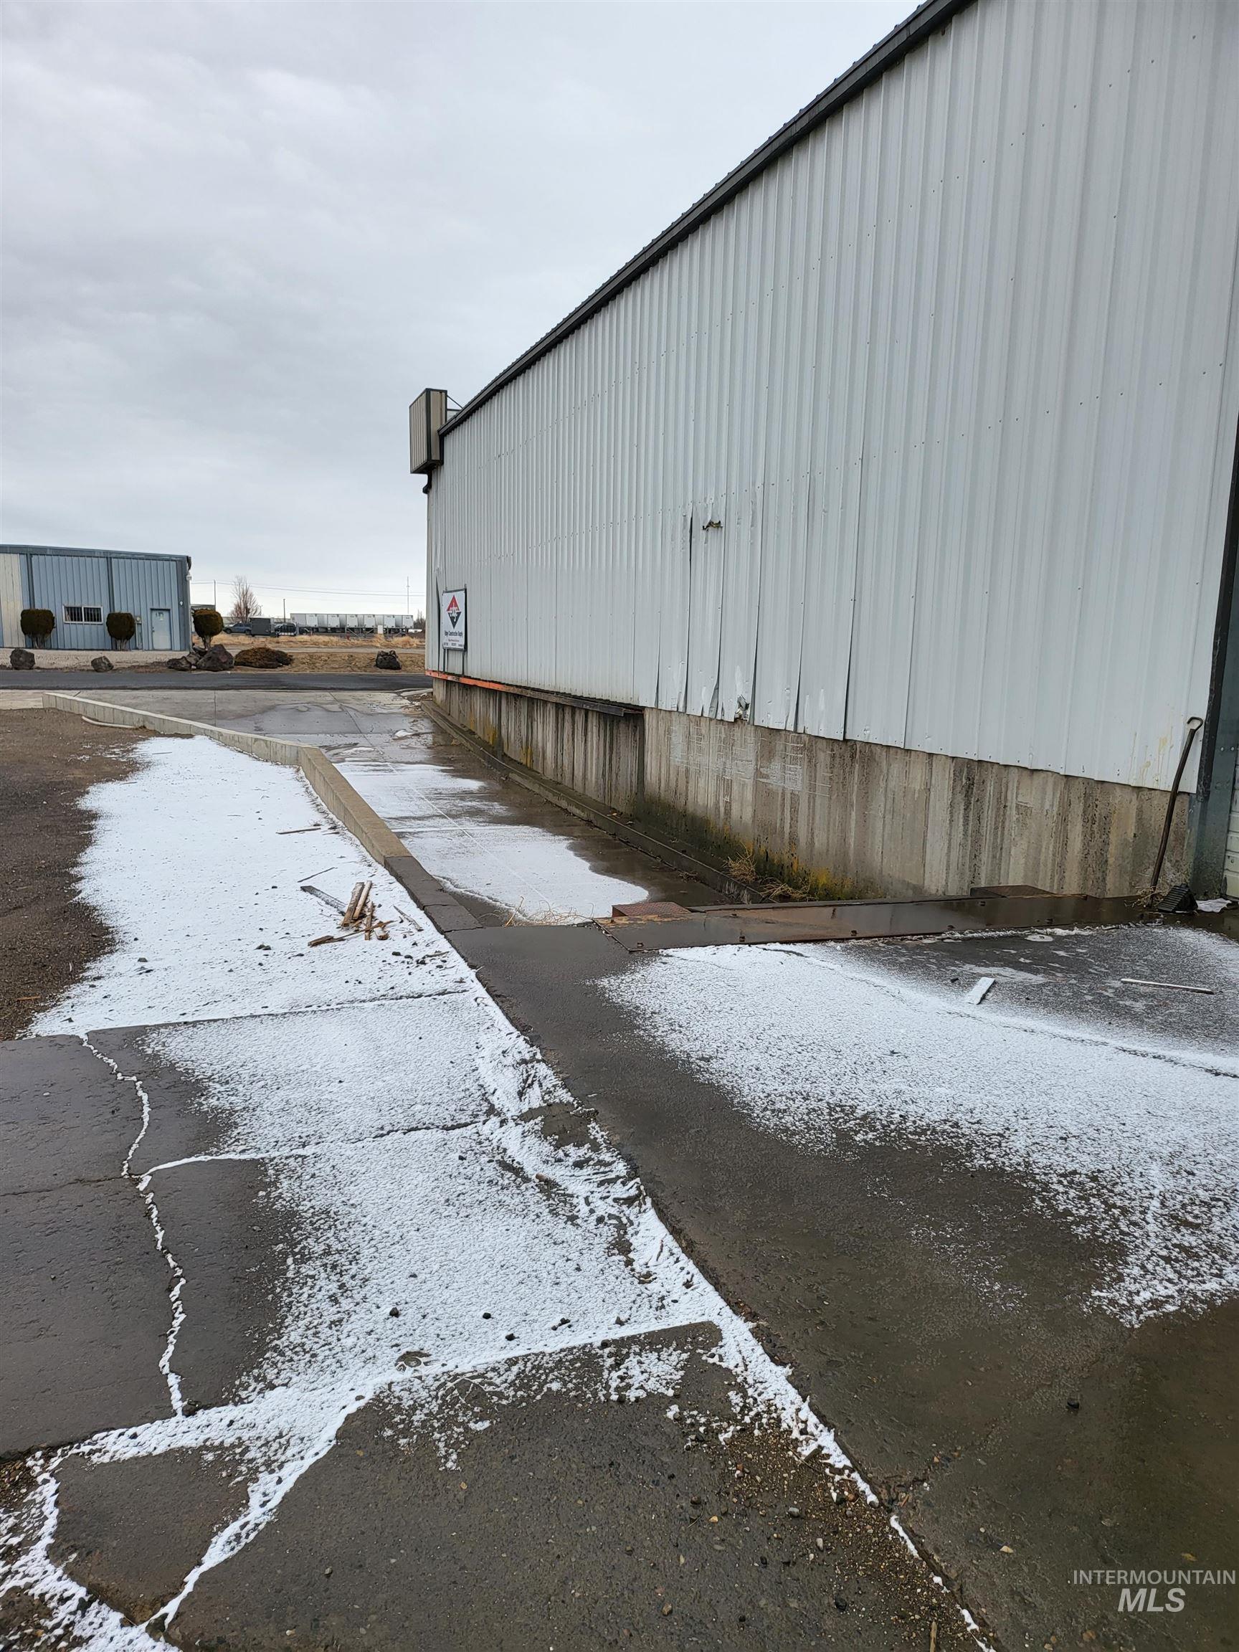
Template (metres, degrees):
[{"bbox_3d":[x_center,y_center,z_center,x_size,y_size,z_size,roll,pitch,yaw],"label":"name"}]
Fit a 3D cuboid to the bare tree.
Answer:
[{"bbox_3d":[-78.287,-46.513,240.000,6.000,11.200,6.000,-2,10,-20],"label":"bare tree"}]

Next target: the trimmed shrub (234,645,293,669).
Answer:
[{"bbox_3d":[-13.718,-6.511,44.236,2.150,0.820,1.900,-2,10,-20],"label":"trimmed shrub"}]

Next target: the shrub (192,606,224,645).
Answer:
[{"bbox_3d":[-20.456,-9.730,57.000,1.420,2.000,1.420,-2,10,-20],"label":"shrub"}]

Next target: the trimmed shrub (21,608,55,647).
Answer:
[{"bbox_3d":[-28.306,-9.588,55.800,1.500,1.850,1.450,-2,10,-20],"label":"trimmed shrub"}]

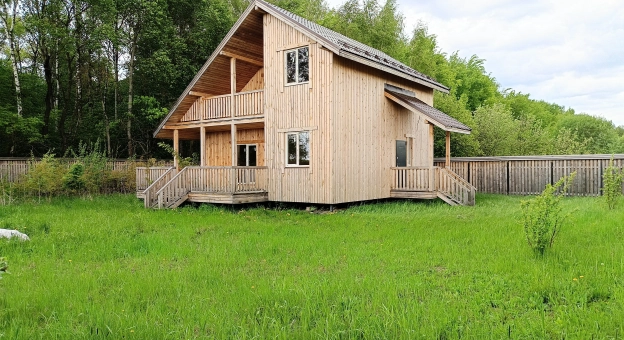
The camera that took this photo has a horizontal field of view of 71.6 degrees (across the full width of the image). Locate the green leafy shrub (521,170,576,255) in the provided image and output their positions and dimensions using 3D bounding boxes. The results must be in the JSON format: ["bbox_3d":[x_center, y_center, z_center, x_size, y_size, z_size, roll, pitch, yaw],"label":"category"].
[{"bbox_3d":[3.991,0.759,7.300,0.945,1.434,0.900,0,0,0],"label":"green leafy shrub"}]

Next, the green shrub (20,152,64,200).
[{"bbox_3d":[-12.460,0.324,20.000,2.034,2.265,1.800,0,0,0],"label":"green shrub"}]

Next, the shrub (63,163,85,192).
[{"bbox_3d":[-12.680,0.425,23.000,1.170,1.648,1.150,0,0,0],"label":"shrub"}]

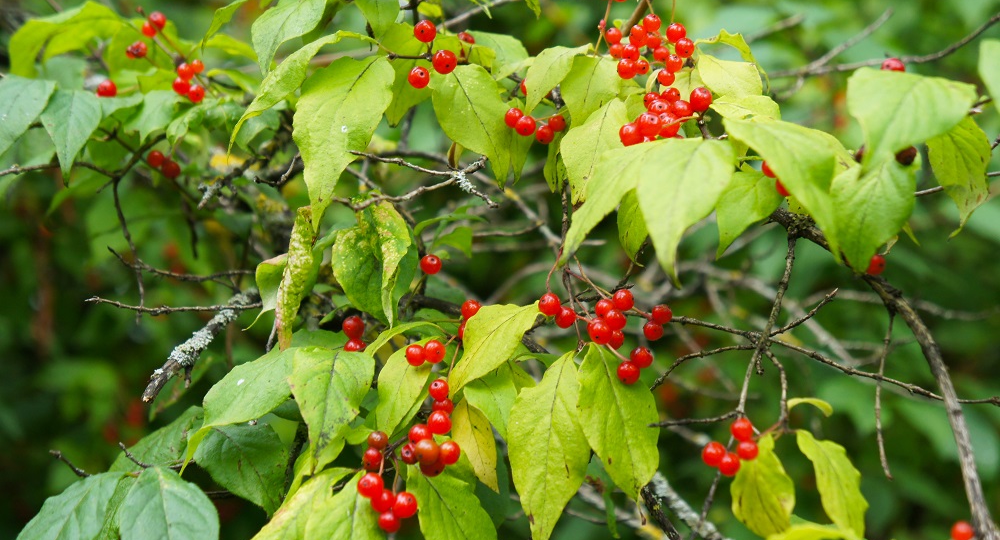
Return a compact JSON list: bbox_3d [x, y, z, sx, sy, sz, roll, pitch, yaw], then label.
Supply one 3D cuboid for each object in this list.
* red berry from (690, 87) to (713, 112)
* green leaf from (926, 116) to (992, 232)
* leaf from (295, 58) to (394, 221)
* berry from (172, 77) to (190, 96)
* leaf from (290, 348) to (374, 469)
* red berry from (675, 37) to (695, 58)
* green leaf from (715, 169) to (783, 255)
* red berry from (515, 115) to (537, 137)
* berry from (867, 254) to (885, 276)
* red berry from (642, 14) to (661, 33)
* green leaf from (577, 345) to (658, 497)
[{"bbox_3d":[0.071,-0.060,0.800,0.008,0.008,0.008,0,7,0],"label":"red berry"},{"bbox_3d":[0.173,-0.037,0.858,0.025,0.049,0.011,-4,-18,0],"label":"green leaf"},{"bbox_3d":[-0.059,-0.050,0.860,0.032,0.075,0.016,21,-28,0],"label":"leaf"},{"bbox_3d":[-0.133,-0.077,0.950,0.008,0.008,0.008,0,10,0],"label":"berry"},{"bbox_3d":[-0.061,0.051,0.830,0.031,0.016,0.058,12,52,0],"label":"leaf"},{"bbox_3d":[0.070,-0.084,0.860,0.007,0.008,0.007,0,10,0],"label":"red berry"},{"bbox_3d":[0.088,-0.021,0.810,0.022,0.039,0.010,26,-28,9],"label":"green leaf"},{"bbox_3d":[0.009,-0.053,0.830,0.008,0.008,0.008,0,10,0],"label":"red berry"},{"bbox_3d":[0.144,-0.002,0.870,0.008,0.008,0.008,0,8,0],"label":"berry"},{"bbox_3d":[0.059,-0.095,0.880,0.007,0.007,0.007,0,10,0],"label":"red berry"},{"bbox_3d":[0.041,0.053,0.801,0.026,0.059,0.010,-16,-22,-5],"label":"green leaf"}]

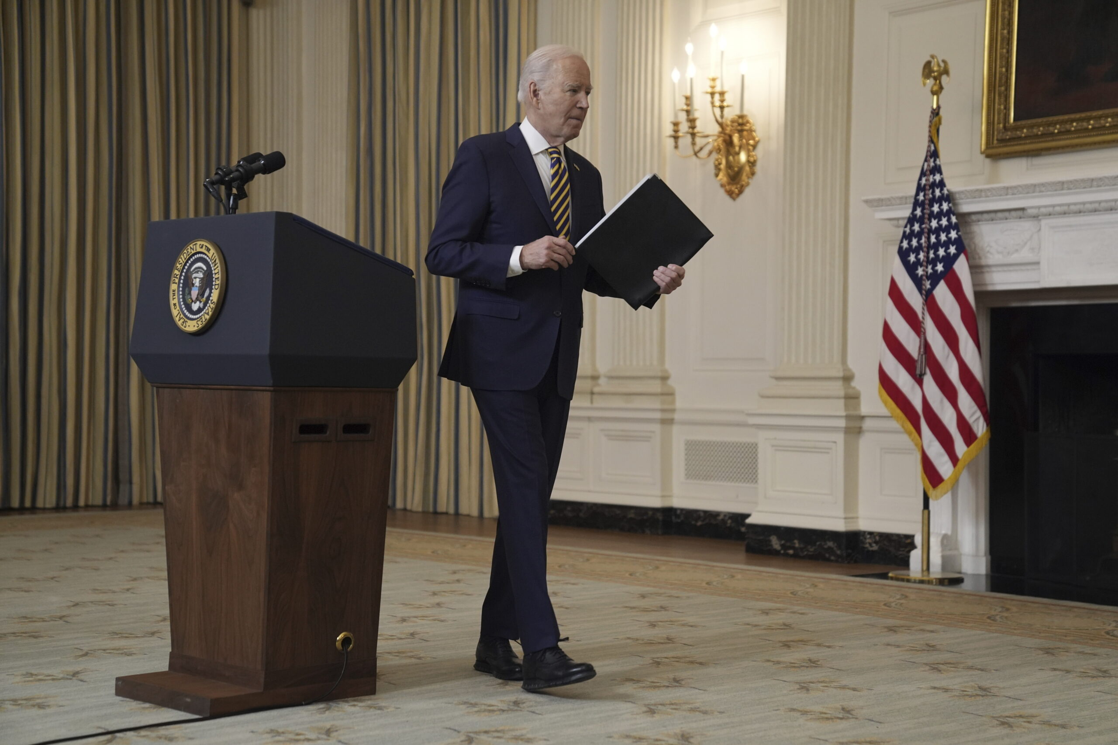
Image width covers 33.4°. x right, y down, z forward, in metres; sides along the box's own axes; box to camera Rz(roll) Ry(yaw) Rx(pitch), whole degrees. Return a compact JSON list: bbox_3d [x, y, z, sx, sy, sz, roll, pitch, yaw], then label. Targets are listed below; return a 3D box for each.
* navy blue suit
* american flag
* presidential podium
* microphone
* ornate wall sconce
[{"bbox_3d":[-0.063,0.042,5.242,0.550,1.470,0.520,2,-1,-43],"label":"navy blue suit"},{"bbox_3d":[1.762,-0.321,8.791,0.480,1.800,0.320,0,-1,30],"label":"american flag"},{"bbox_3d":[-0.825,0.228,5.161,0.556,1.295,0.670,2,-1,-43],"label":"presidential podium"},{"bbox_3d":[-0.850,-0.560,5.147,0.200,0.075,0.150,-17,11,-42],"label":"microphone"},{"bbox_3d":[0.889,-1.493,10.713,0.440,0.980,0.570,1,-1,-42],"label":"ornate wall sconce"}]

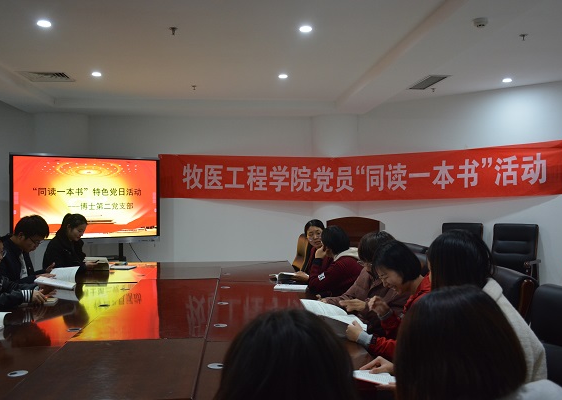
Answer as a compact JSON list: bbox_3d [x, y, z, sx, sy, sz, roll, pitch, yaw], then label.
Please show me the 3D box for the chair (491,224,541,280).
[{"bbox_3d":[2.550,0.813,6.450,0.620,1.060,0.660,-1,-1,43],"label":"chair"}]

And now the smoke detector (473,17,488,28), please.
[{"bbox_3d":[1.488,-1.322,4.220,0.110,0.052,0.110,0,-1,0],"label":"smoke detector"}]

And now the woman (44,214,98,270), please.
[{"bbox_3d":[-1.680,0.734,4.900,0.700,1.230,0.480,0,-1,15],"label":"woman"}]

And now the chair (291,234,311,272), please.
[{"bbox_3d":[0.310,0.811,4.750,0.600,1.050,0.650,-1,-1,41],"label":"chair"}]

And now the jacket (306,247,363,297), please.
[{"bbox_3d":[0.410,0.582,3.870,0.420,0.550,0.460,-1,-1,26],"label":"jacket"}]

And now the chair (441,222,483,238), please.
[{"bbox_3d":[2.170,0.820,7.000,0.620,1.060,0.660,-1,-1,36],"label":"chair"}]

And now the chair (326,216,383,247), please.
[{"bbox_3d":[0.880,0.783,7.000,0.680,1.150,0.550,-1,-1,19],"label":"chair"}]

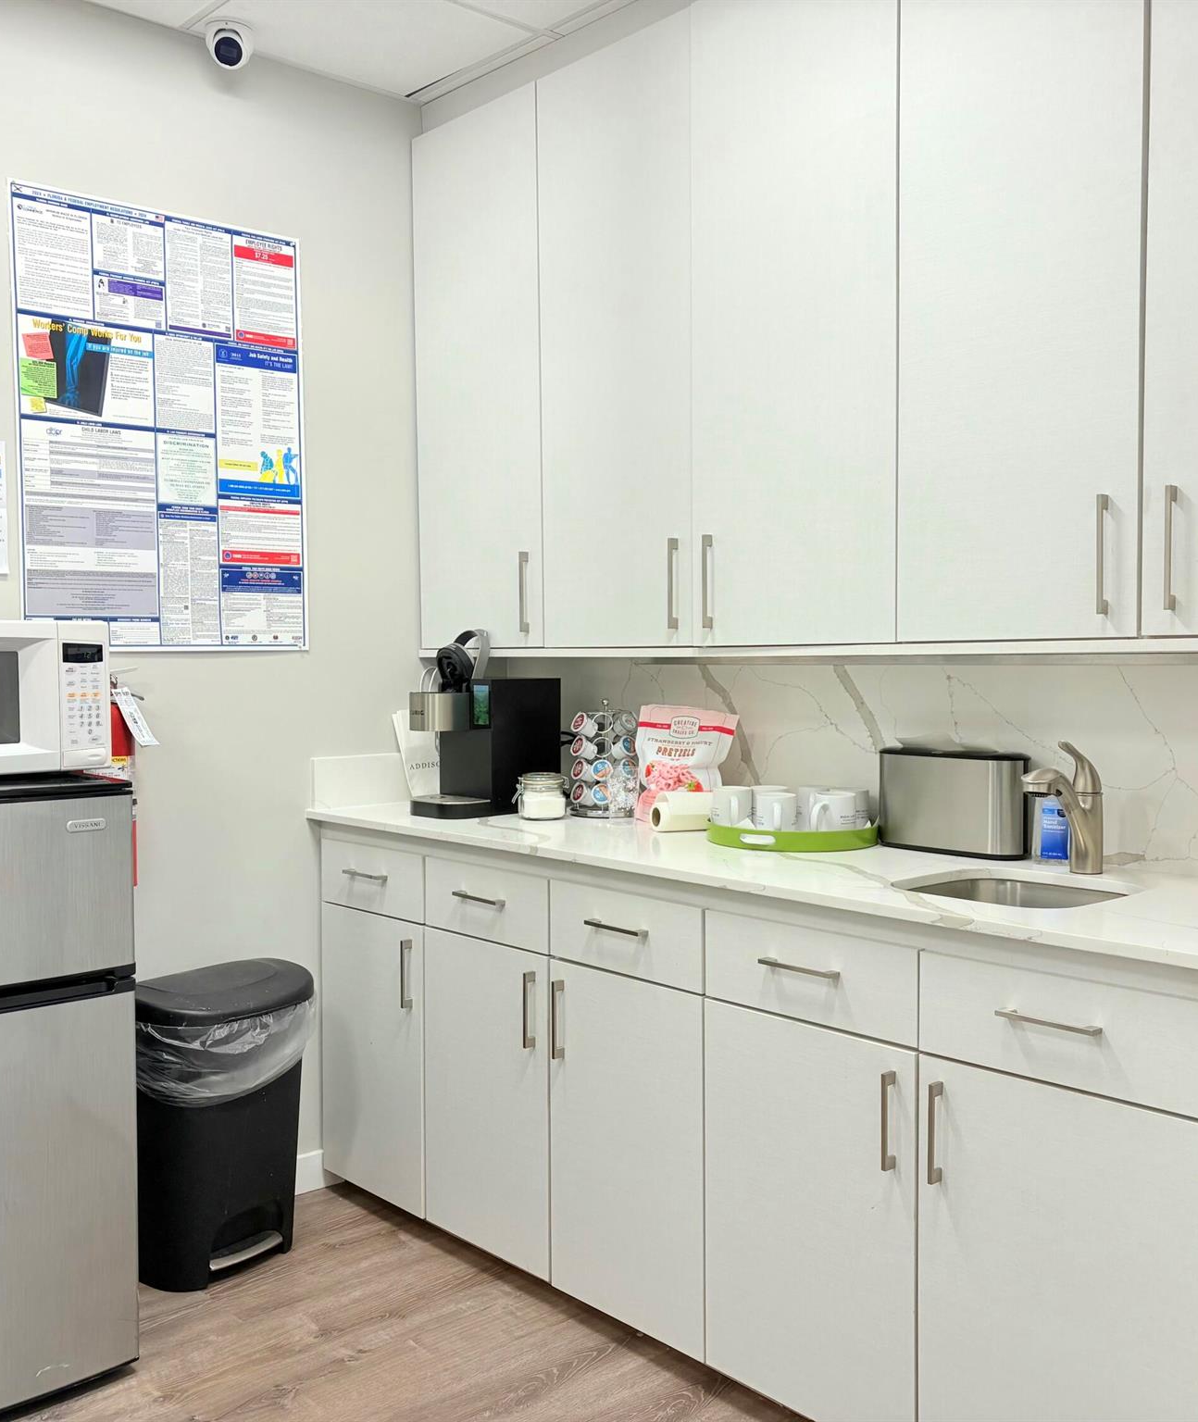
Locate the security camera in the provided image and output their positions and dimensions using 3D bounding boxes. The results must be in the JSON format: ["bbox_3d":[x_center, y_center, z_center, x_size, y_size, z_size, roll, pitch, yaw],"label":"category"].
[{"bbox_3d":[-0.828,-1.475,3.178,0.107,0.094,0.110,0,2,-1],"label":"security camera"}]

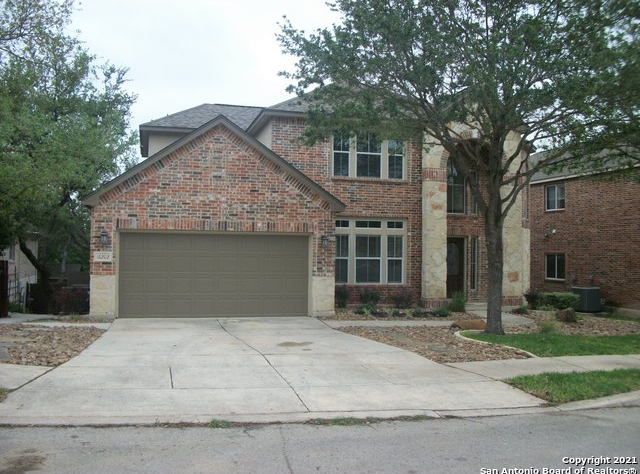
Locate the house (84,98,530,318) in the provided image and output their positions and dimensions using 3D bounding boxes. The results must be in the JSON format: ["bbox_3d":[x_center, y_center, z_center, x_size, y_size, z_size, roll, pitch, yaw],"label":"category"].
[{"bbox_3d":[-0.361,-1.843,21.482,14.100,8.300,11.450,1,-2,-15],"label":"house"}]

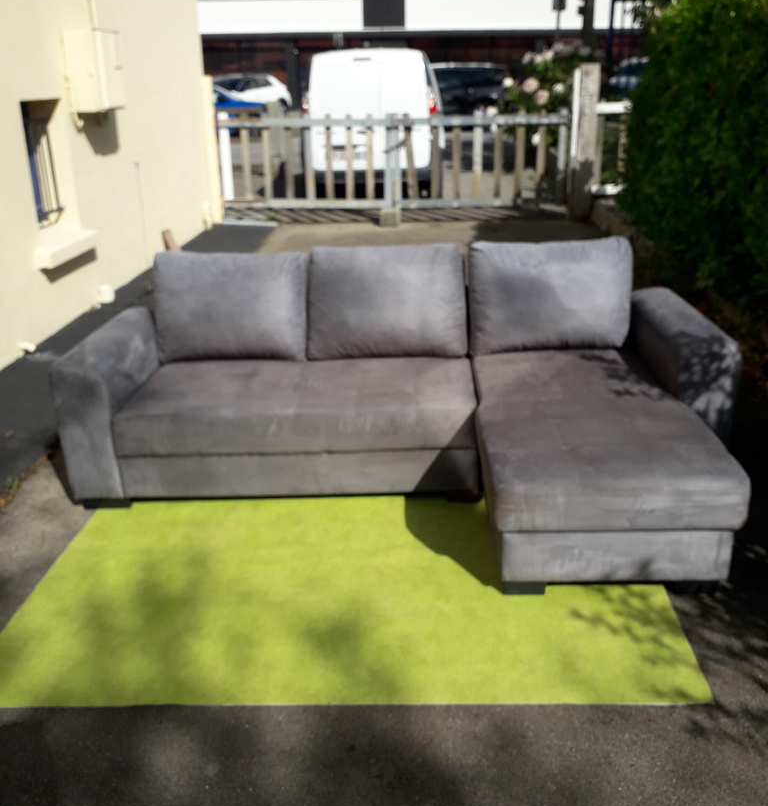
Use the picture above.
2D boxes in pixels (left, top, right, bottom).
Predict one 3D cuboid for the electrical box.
[{"bbox_3d":[-1.981,-2.281,5.510,0.215,0.500,0.410,1,23,4],"label":"electrical box"}]

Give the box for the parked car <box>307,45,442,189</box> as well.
[{"bbox_3d":[0.031,-4.452,12.359,1.830,1.820,4.260,1,23,5],"label":"parked car"}]

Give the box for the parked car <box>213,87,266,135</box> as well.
[{"bbox_3d":[-4.745,-7.915,21.270,4.100,1.480,1.770,1,23,4],"label":"parked car"}]

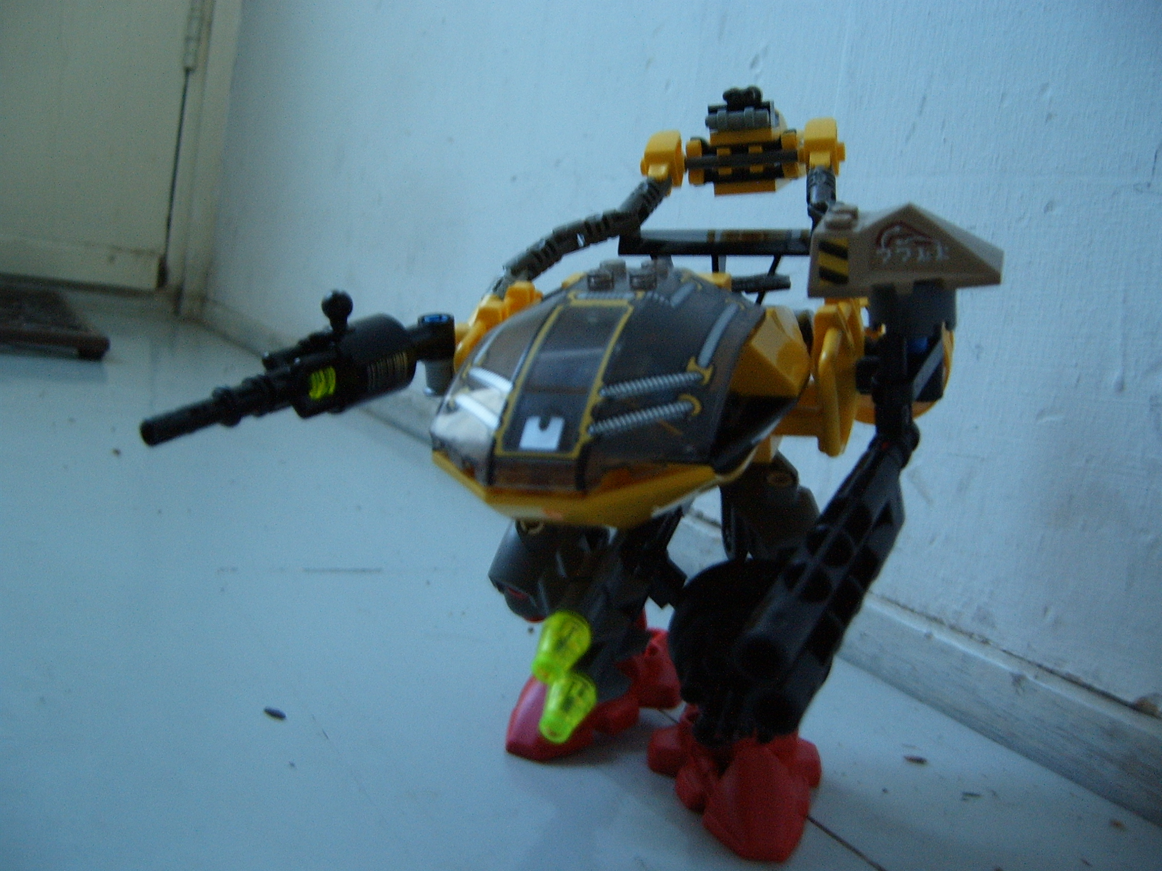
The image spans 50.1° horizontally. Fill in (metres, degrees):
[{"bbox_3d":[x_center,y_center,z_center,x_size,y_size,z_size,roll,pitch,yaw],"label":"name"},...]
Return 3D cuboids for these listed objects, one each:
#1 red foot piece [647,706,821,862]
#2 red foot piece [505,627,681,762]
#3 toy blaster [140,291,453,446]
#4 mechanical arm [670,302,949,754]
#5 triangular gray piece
[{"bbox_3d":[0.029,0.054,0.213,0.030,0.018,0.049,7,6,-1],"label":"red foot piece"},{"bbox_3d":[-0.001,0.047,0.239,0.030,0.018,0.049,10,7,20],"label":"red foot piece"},{"bbox_3d":[-0.055,-0.013,0.245,0.062,0.024,0.018,-20,21,-32],"label":"toy blaster"},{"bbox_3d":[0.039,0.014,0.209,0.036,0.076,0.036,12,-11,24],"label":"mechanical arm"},{"bbox_3d":[0.057,-0.032,0.218,0.032,0.013,0.016,-1,19,16],"label":"triangular gray piece"}]

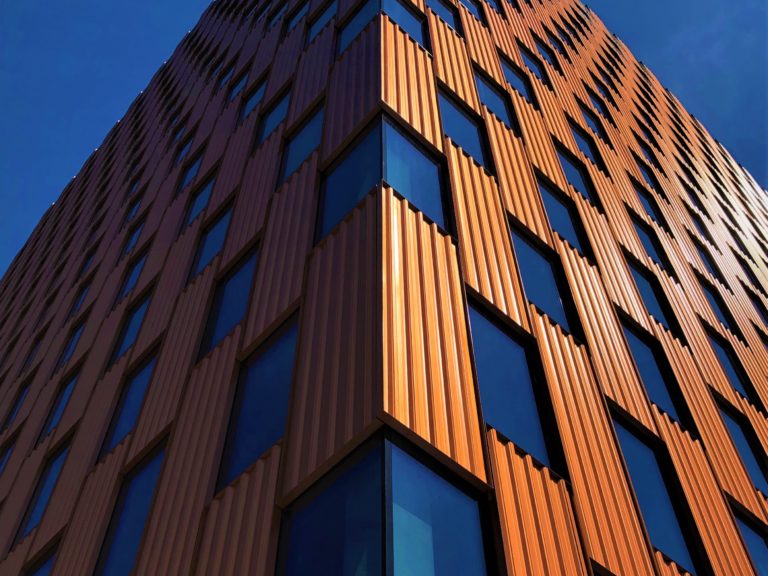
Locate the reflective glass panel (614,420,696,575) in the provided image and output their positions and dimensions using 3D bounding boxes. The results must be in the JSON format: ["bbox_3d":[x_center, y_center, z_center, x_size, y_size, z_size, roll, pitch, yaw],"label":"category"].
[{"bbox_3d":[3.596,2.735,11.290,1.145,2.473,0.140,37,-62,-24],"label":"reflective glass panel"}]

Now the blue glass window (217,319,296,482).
[{"bbox_3d":[-1.384,1.329,9.994,0.150,2.410,1.371,36,-62,-23],"label":"blue glass window"}]

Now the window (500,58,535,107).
[{"bbox_3d":[3.521,-5.432,22.152,1.199,2.218,0.122,36,-62,-23],"label":"window"}]

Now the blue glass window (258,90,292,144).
[{"bbox_3d":[-2.399,-3.779,18.444,0.200,2.350,1.220,37,-62,-24],"label":"blue glass window"}]

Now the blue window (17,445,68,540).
[{"bbox_3d":[-6.202,3.736,15.198,0.200,2.350,1.220,37,-62,-24],"label":"blue window"}]

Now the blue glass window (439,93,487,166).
[{"bbox_3d":[1.417,-2.793,15.044,1.280,2.620,0.120,35,-61,-23],"label":"blue glass window"}]

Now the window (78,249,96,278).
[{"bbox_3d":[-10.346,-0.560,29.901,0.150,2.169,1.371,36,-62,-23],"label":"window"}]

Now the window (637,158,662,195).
[{"bbox_3d":[9.007,-3.681,28.272,1.199,2.218,0.122,36,-62,-23],"label":"window"}]

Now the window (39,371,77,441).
[{"bbox_3d":[-7.543,2.844,19.895,0.140,2.473,1.286,35,-61,-23],"label":"window"}]

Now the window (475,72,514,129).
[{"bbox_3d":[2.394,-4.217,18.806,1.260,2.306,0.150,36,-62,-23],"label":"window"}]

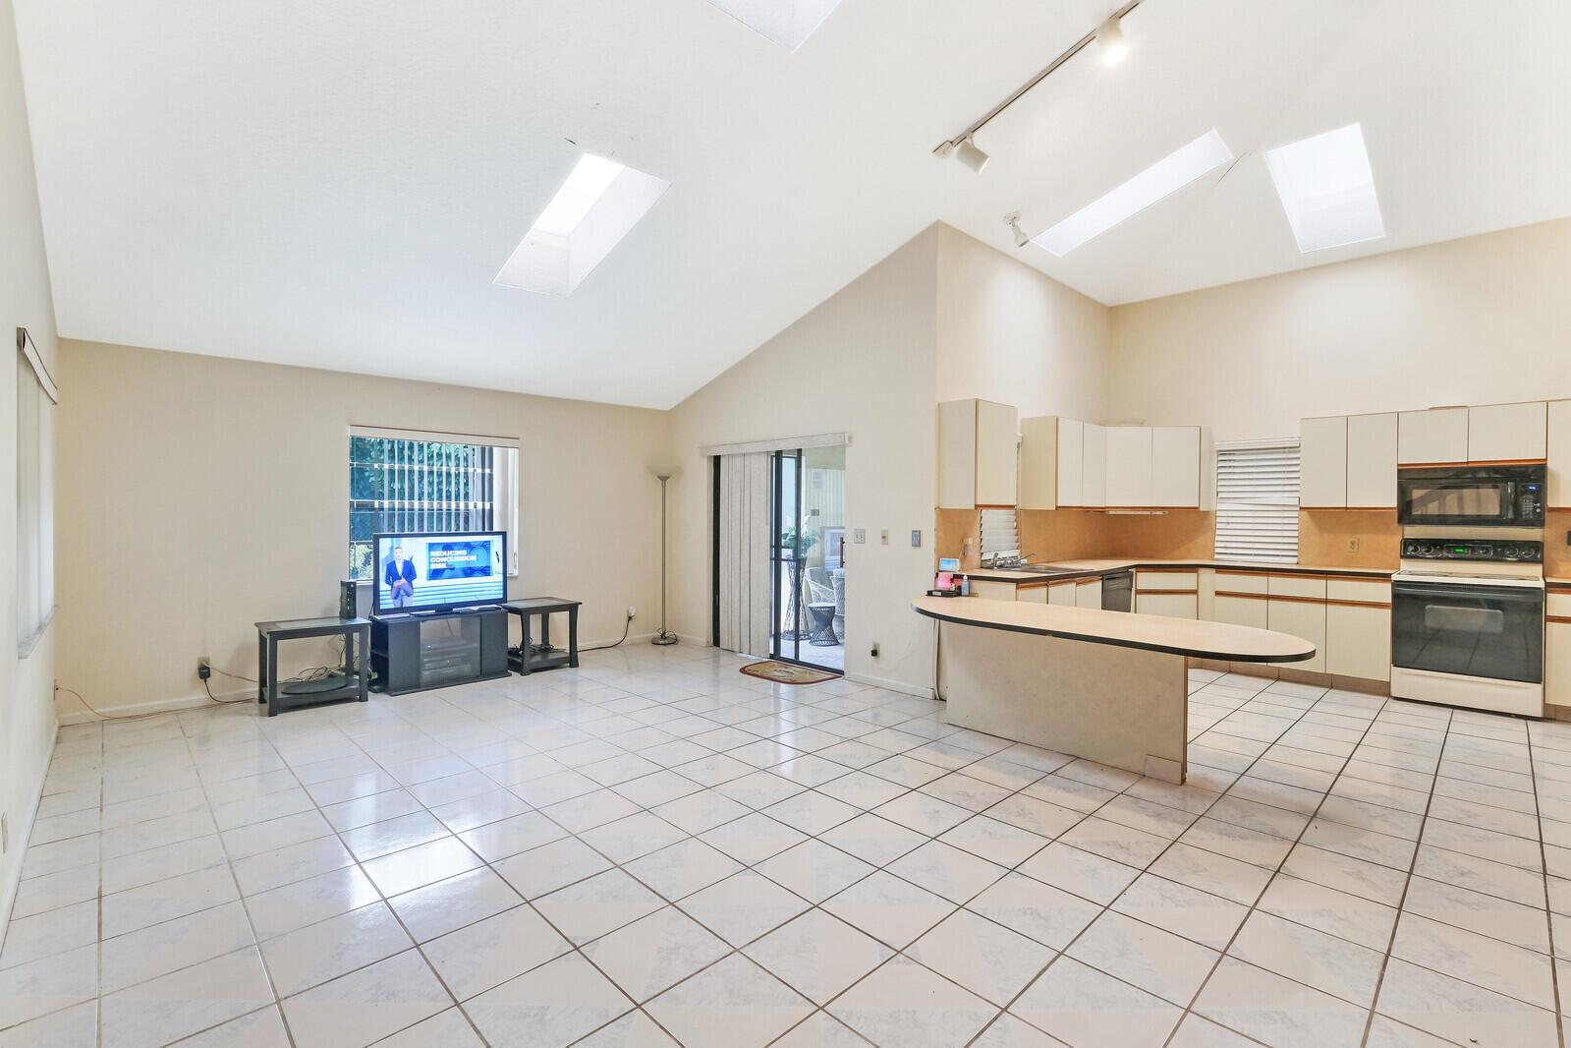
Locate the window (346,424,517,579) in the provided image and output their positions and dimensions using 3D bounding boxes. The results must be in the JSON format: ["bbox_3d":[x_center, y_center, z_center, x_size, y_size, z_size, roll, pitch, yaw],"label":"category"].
[{"bbox_3d":[-2.942,-0.155,5.597,1.310,1.240,0.110,-1,1,-42],"label":"window"}]

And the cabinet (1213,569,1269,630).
[{"bbox_3d":[4.140,0.790,5.816,0.606,0.780,0.375,-1,1,-44],"label":"cabinet"}]

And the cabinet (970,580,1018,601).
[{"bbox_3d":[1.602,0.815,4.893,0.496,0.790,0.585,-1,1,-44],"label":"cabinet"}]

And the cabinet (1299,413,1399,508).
[{"bbox_3d":[4.663,-0.501,5.425,0.605,0.755,0.335,1,1,44],"label":"cabinet"}]

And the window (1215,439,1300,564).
[{"bbox_3d":[4.298,-0.196,5.986,0.640,1.140,0.090,1,1,44],"label":"window"}]

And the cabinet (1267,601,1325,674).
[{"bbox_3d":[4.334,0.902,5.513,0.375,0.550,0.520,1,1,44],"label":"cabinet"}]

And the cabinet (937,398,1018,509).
[{"bbox_3d":[1.456,-0.499,4.959,0.590,0.785,0.330,-1,1,-42],"label":"cabinet"}]

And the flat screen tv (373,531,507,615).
[{"bbox_3d":[-2.786,0.385,5.343,0.970,0.640,0.160,-1,1,-42],"label":"flat screen tv"}]

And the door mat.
[{"bbox_3d":[-0.007,1.281,5.647,0.478,0.015,0.823,-1,1,-44],"label":"door mat"}]

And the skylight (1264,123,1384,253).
[{"bbox_3d":[4.136,-2.516,4.986,1.310,0.140,0.530,22,-15,-40],"label":"skylight"}]

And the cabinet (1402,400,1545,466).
[{"bbox_3d":[5.153,-0.651,4.949,0.755,0.420,0.335,1,1,44],"label":"cabinet"}]

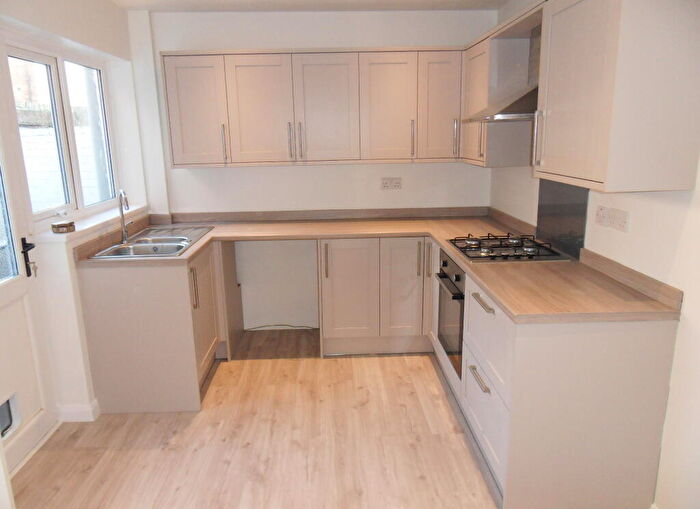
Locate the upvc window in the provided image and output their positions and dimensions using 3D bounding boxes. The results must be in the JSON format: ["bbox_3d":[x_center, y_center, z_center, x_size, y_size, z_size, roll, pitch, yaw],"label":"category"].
[{"bbox_3d":[-1.764,-0.730,3.081,0.069,1.002,1.131,-1,14,-2],"label":"upvc window"}]

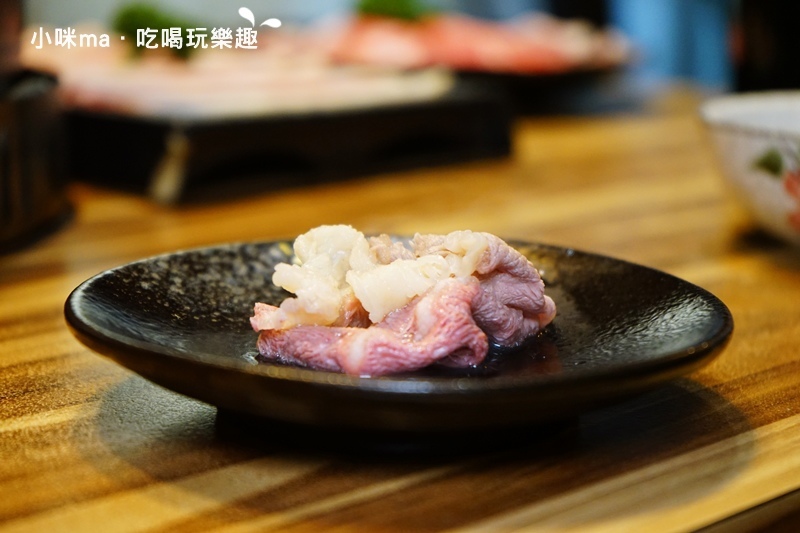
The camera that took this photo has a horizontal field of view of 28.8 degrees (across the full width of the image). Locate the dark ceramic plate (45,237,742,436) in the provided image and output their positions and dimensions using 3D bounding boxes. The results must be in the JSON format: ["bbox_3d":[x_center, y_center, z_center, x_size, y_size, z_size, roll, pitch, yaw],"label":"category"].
[{"bbox_3d":[0.000,0.021,0.403,0.170,0.026,0.170,1,12,0],"label":"dark ceramic plate"}]

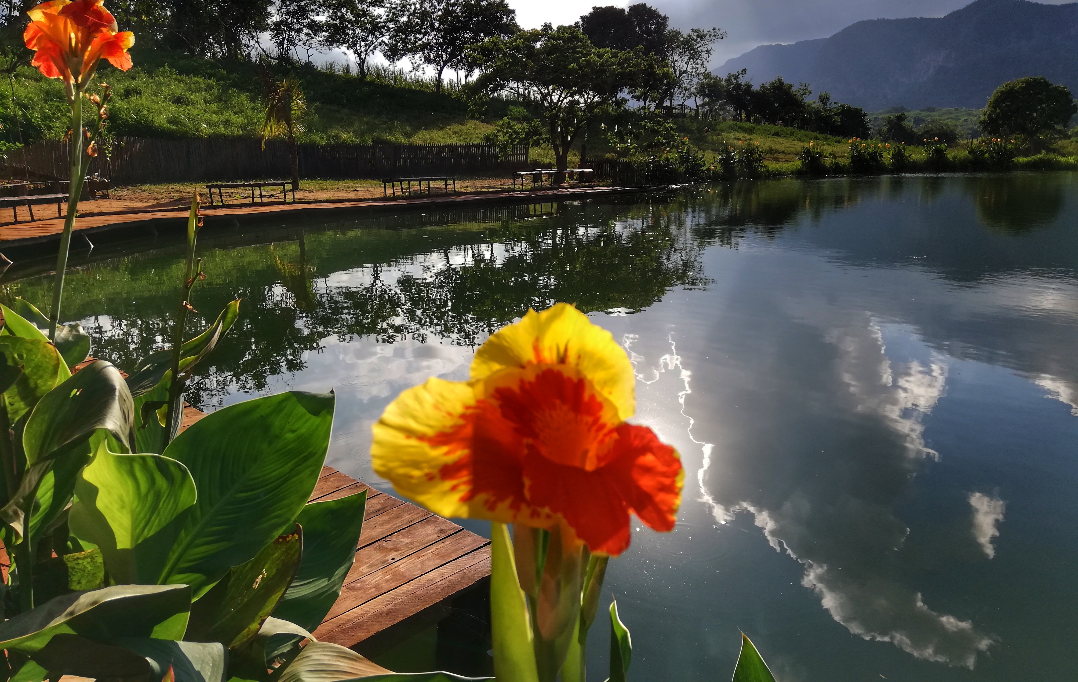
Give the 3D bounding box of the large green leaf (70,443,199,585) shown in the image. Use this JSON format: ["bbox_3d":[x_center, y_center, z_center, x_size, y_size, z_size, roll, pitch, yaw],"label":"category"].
[{"bbox_3d":[-0.522,0.222,1.080,0.175,0.180,0.120,0,13,0],"label":"large green leaf"}]

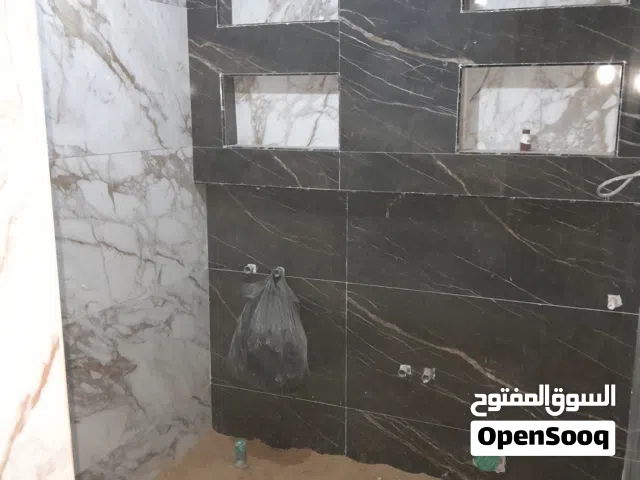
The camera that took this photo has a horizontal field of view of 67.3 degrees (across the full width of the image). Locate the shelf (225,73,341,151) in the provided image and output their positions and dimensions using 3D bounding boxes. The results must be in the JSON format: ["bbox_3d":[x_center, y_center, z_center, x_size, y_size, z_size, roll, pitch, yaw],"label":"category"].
[{"bbox_3d":[-0.159,-0.567,2.142,0.547,0.324,0.136,5,12,17],"label":"shelf"}]

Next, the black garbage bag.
[{"bbox_3d":[-0.251,0.433,2.297,0.409,0.620,0.207,5,12,17],"label":"black garbage bag"}]

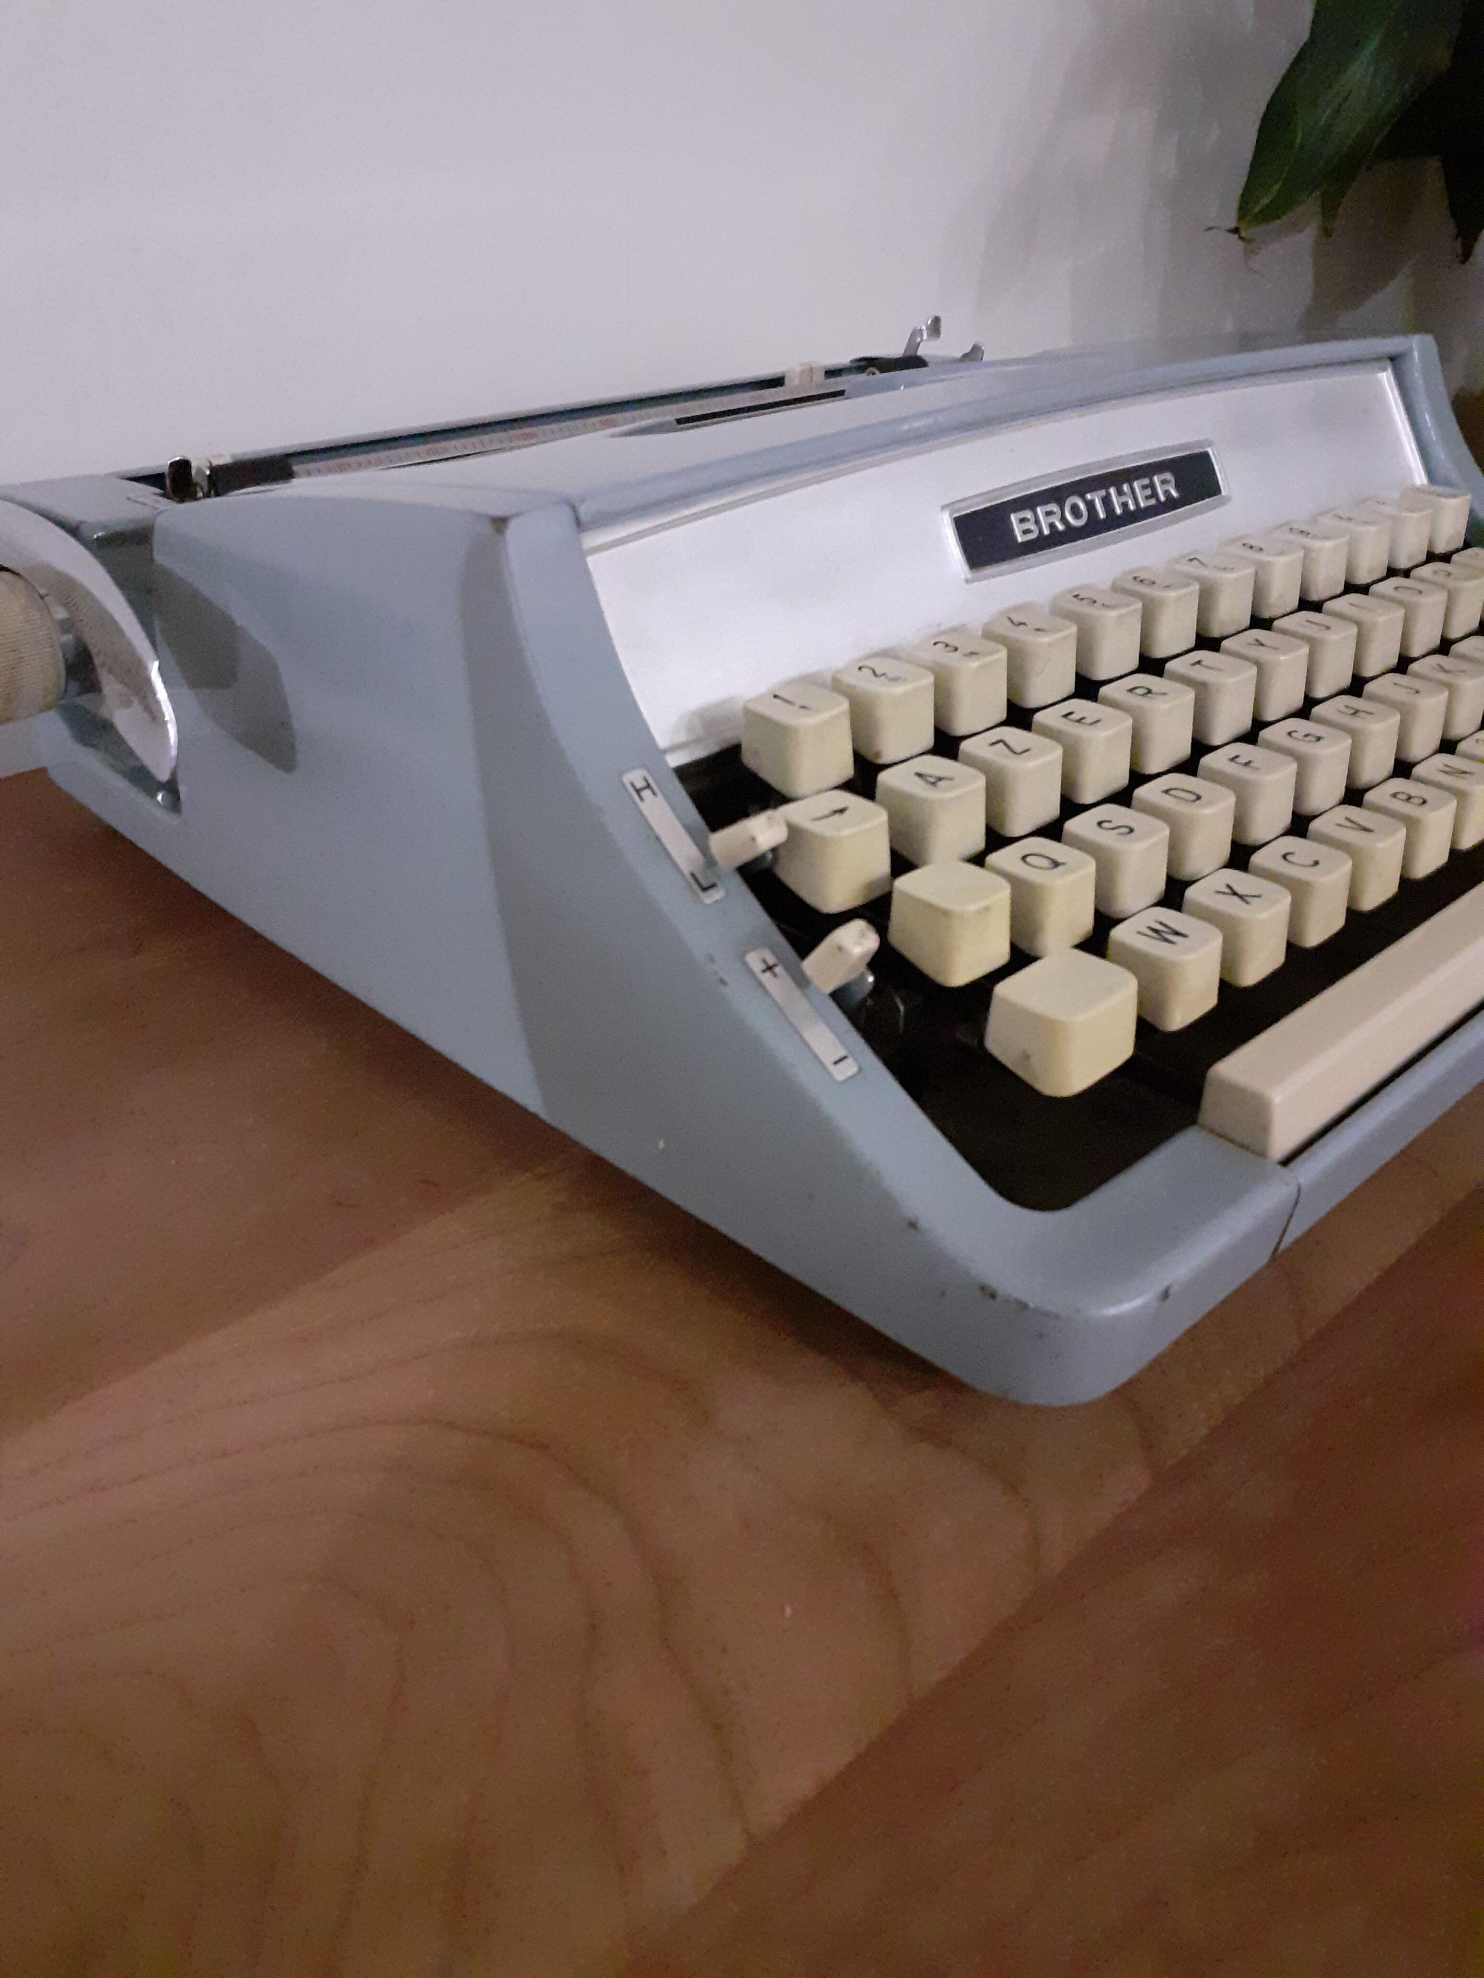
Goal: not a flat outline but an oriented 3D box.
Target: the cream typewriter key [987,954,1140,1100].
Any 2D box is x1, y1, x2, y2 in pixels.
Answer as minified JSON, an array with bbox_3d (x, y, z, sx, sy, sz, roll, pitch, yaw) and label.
[{"bbox_3d":[0.045,0.004,0.215,0.017,0.012,0.015,-25,37,-37],"label":"cream typewriter key"}]

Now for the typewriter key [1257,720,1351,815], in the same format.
[{"bbox_3d":[0.100,-0.040,0.275,0.013,0.012,0.014,-25,37,-37],"label":"typewriter key"}]

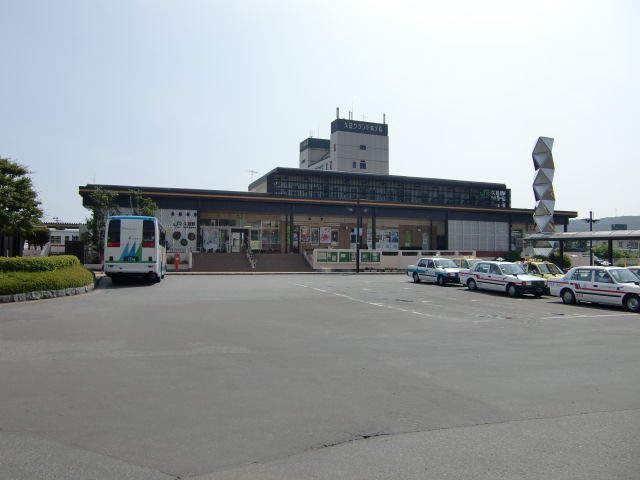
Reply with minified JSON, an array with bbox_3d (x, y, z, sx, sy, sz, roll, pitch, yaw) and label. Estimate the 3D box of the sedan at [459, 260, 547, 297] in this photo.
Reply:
[{"bbox_3d":[8.960,1.830,25.540,1.700,1.530,4.650,1,-1,-24],"label":"sedan"}]

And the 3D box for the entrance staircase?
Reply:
[{"bbox_3d":[-6.200,1.930,46.000,11.000,1.500,3.200,1,-1,-25],"label":"entrance staircase"}]

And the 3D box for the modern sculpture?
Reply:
[{"bbox_3d":[21.600,-3.750,50.000,2.100,12.300,2.000,0,-1,12],"label":"modern sculpture"}]

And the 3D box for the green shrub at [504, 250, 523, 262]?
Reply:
[{"bbox_3d":[19.300,2.000,52.000,2.000,1.800,1.850,0,-1,12],"label":"green shrub"}]

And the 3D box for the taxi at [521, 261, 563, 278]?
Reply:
[{"bbox_3d":[11.160,1.860,26.500,1.700,1.530,4.600,1,-1,-24],"label":"taxi"}]

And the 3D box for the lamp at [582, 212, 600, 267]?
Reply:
[{"bbox_3d":[25.700,0.200,49.000,1.750,5.850,0.350,0,-1,-8],"label":"lamp"}]

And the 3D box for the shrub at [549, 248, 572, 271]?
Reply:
[{"bbox_3d":[22.070,1.790,47.500,2.100,2.000,2.000,0,-1,12],"label":"shrub"}]

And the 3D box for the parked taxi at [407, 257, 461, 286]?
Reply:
[{"bbox_3d":[7.140,1.880,31.500,1.700,1.530,4.650,1,-1,-23],"label":"parked taxi"}]

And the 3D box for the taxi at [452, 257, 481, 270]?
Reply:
[{"bbox_3d":[9.430,1.910,32.600,1.700,1.530,4.600,1,-1,-24],"label":"taxi"}]

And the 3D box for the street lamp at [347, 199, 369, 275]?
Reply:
[{"bbox_3d":[3.080,-0.300,42.000,1.800,5.950,0.350,0,-1,-8],"label":"street lamp"}]

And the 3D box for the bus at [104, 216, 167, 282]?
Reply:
[{"bbox_3d":[-10.350,0.700,30.000,2.470,3.320,10.300,0,-1,-15],"label":"bus"}]

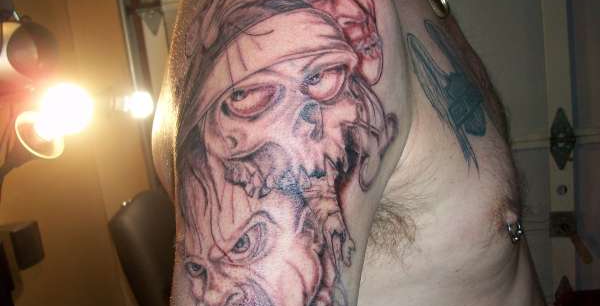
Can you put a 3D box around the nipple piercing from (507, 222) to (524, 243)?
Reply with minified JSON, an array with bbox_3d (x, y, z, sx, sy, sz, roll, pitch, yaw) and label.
[{"bbox_3d":[0.183,0.067,0.500,0.015,0.017,0.007,-14,12,-33],"label":"nipple piercing"}]

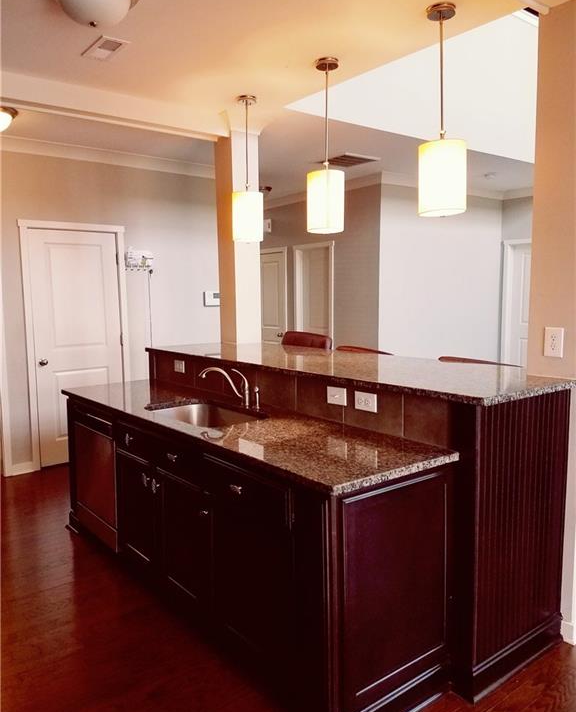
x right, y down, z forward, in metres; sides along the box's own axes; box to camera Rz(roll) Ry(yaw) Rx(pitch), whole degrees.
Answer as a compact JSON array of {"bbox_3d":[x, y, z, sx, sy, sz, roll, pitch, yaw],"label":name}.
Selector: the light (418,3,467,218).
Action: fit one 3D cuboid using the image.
[{"bbox_3d":[0.707,-1.118,2.649,0.210,0.906,0.210,-1,6,0],"label":"light"}]

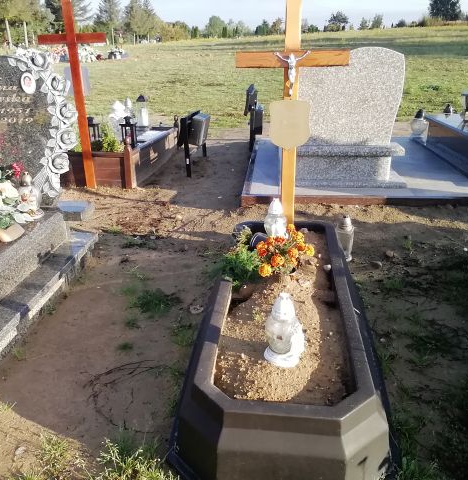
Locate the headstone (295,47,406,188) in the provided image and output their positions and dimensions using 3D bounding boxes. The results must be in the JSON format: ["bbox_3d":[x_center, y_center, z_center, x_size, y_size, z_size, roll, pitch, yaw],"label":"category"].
[{"bbox_3d":[1.050,-1.143,4.858,1.130,1.240,0.380,1,21,4],"label":"headstone"}]

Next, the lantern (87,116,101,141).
[{"bbox_3d":[-1.541,-1.202,5.623,0.155,0.263,0.155,1,21,4],"label":"lantern"}]

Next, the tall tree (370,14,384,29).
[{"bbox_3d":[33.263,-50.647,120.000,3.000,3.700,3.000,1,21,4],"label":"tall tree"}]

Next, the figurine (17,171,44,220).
[{"bbox_3d":[-1.325,-0.301,3.325,0.160,0.276,0.160,1,21,4],"label":"figurine"}]

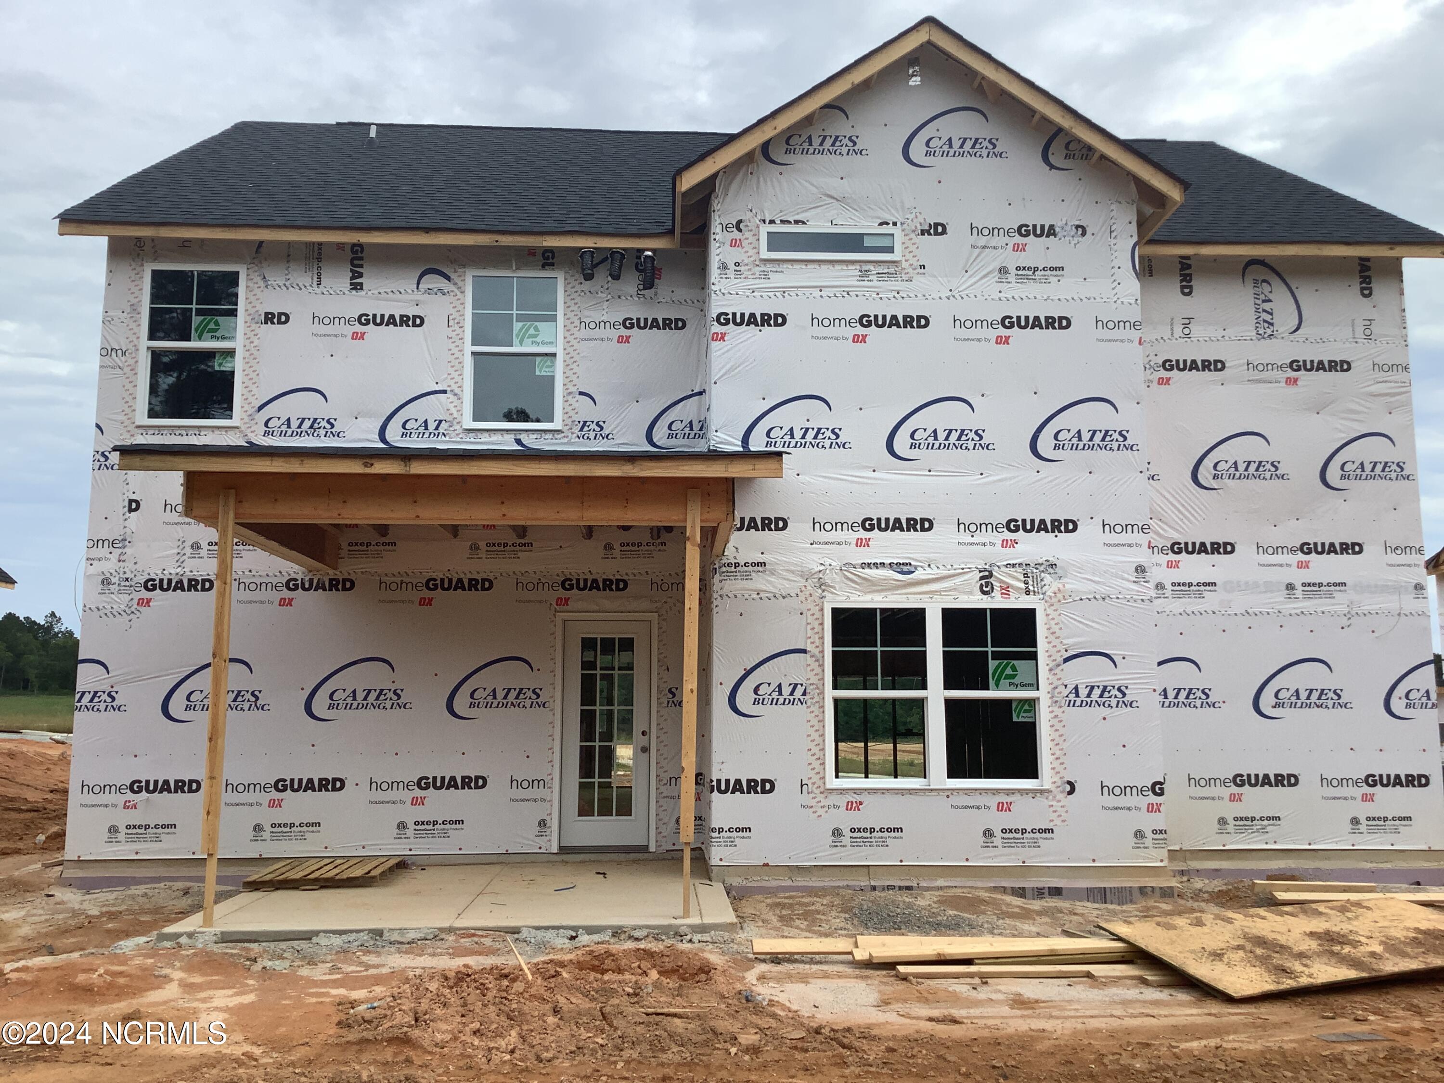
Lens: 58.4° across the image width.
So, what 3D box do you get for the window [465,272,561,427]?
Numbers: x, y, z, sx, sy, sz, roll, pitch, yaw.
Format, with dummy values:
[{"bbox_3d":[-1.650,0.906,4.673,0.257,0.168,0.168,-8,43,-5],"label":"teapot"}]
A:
[{"bbox_3d":[-1.941,-1.785,12.102,0.918,1.530,0.100,0,-7,-3],"label":"window"}]

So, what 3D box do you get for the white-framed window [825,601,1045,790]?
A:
[{"bbox_3d":[1.778,1.278,10.755,1.839,1.530,0.100,0,-7,-3],"label":"white-framed window"}]

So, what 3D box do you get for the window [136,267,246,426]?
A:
[{"bbox_3d":[-4.874,-1.802,11.927,0.918,1.530,0.100,0,-7,-3],"label":"window"}]

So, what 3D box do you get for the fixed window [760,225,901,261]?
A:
[{"bbox_3d":[0.945,-2.570,11.196,1.226,0.307,0.100,0,-7,-3],"label":"fixed window"}]

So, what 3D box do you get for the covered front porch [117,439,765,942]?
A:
[{"bbox_3d":[-1.844,0.911,10.037,4.324,3.550,3.400,0,-7,-3],"label":"covered front porch"}]

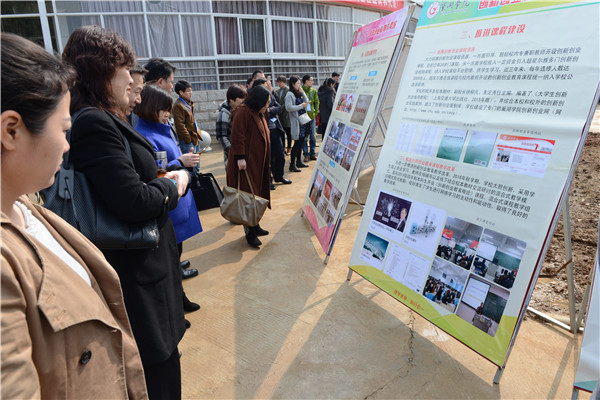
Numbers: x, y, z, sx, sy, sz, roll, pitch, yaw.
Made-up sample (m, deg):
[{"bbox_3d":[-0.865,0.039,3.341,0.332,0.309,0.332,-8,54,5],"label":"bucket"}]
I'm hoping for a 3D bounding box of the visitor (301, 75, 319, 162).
[{"bbox_3d":[0.176,-1.664,8.177,0.340,1.704,0.500,13,22,43],"label":"visitor"}]

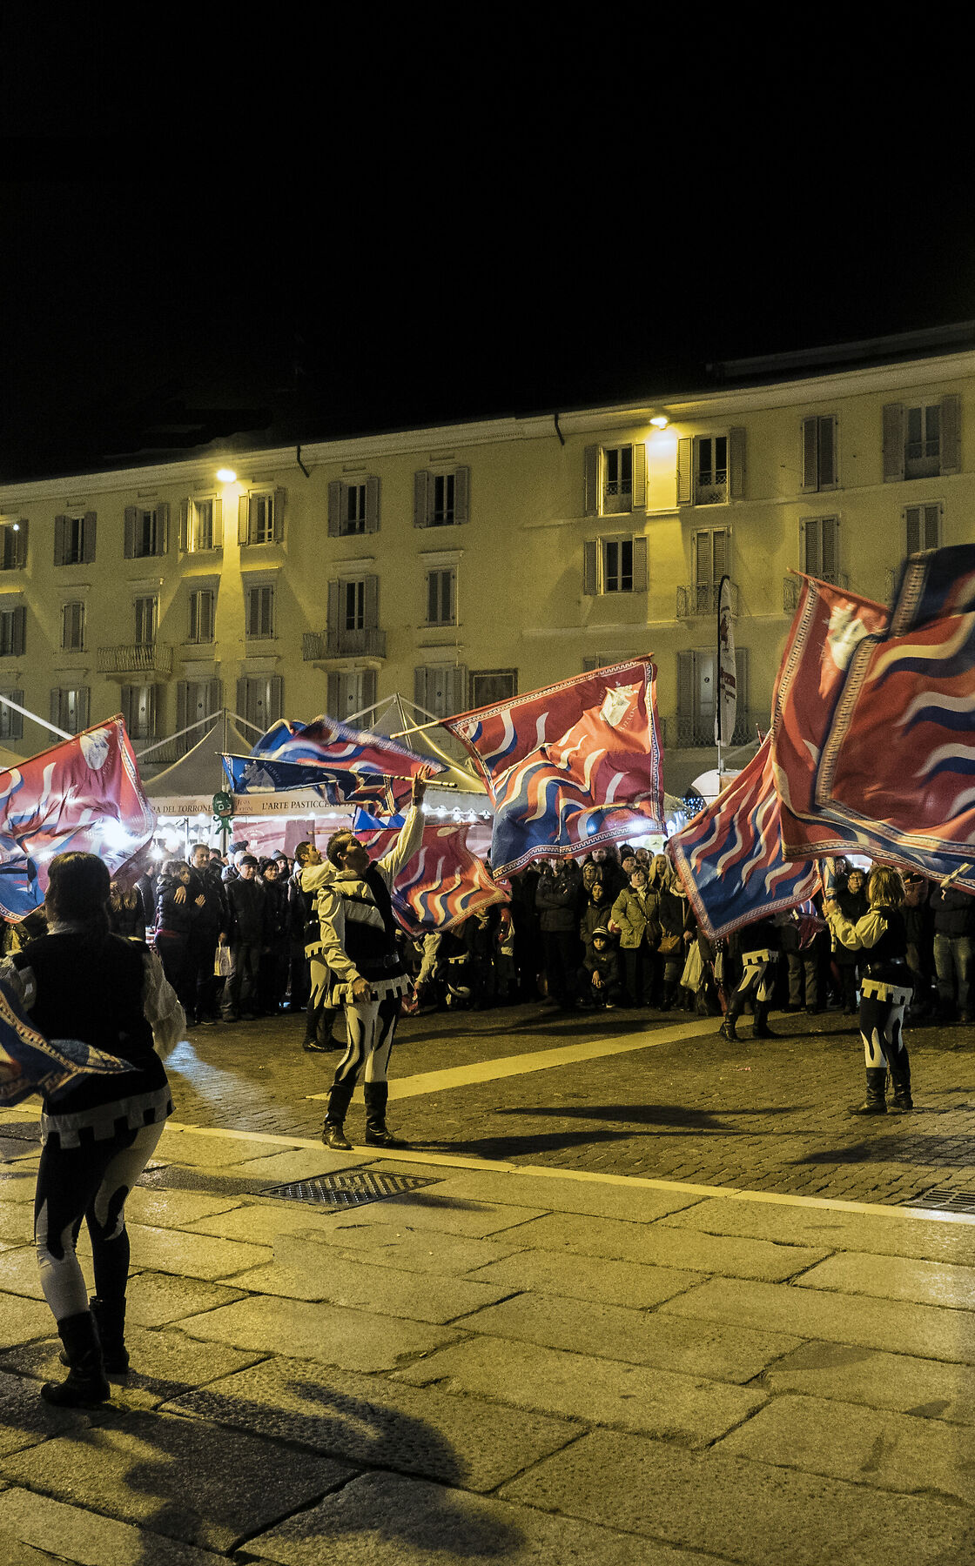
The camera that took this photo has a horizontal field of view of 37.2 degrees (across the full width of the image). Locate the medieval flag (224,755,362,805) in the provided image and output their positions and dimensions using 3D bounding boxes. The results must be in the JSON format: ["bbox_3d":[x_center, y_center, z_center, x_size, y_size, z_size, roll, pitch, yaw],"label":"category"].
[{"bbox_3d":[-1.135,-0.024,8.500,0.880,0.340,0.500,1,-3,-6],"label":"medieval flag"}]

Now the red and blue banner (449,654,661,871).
[{"bbox_3d":[0.416,-0.095,8.900,1.300,1.080,0.350,-16,0,5],"label":"red and blue banner"}]

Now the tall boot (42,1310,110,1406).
[{"bbox_3d":[-1.214,1.697,4.314,0.235,0.260,0.105,-1,-4,21],"label":"tall boot"}]

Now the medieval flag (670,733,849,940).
[{"bbox_3d":[1.824,0.284,9.900,1.200,1.500,0.500,1,-3,-3],"label":"medieval flag"}]

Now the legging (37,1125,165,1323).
[{"bbox_3d":[-1.188,1.317,4.420,0.300,0.640,0.340,-3,-5,44],"label":"legging"}]

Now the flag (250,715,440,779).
[{"bbox_3d":[-0.867,-0.177,8.500,1.200,0.450,0.550,1,-4,-9],"label":"flag"}]

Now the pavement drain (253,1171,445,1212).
[{"bbox_3d":[-0.691,2.033,7.194,0.550,0.050,0.790,-2,-4,35],"label":"pavement drain"}]

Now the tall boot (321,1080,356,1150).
[{"bbox_3d":[-0.848,1.893,8.339,0.120,0.380,0.280,4,-5,-41],"label":"tall boot"}]

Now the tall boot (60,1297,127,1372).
[{"bbox_3d":[-1.228,1.712,4.562,0.235,0.260,0.105,-2,-4,28],"label":"tall boot"}]

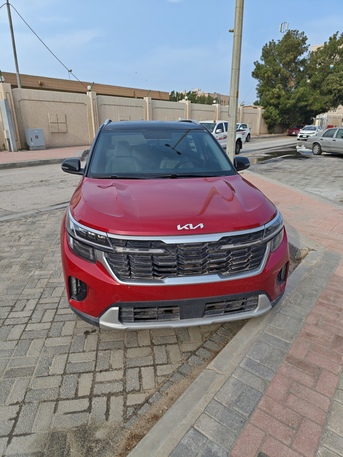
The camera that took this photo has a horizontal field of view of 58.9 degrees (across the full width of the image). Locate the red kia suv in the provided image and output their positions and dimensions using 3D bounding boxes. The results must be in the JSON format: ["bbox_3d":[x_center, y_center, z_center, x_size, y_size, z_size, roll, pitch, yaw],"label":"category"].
[{"bbox_3d":[-0.228,-0.540,3.877,1.840,1.640,4.380,-3,19,-10],"label":"red kia suv"}]

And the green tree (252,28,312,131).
[{"bbox_3d":[15.272,-19.679,41.878,7.500,12.700,7.200,6,19,17],"label":"green tree"}]

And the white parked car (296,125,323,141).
[{"bbox_3d":[14.284,-9.605,30.699,1.800,1.470,4.500,13,22,33],"label":"white parked car"}]

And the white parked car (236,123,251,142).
[{"bbox_3d":[5.494,-8.452,27.104,1.860,1.730,4.600,12,22,31],"label":"white parked car"}]

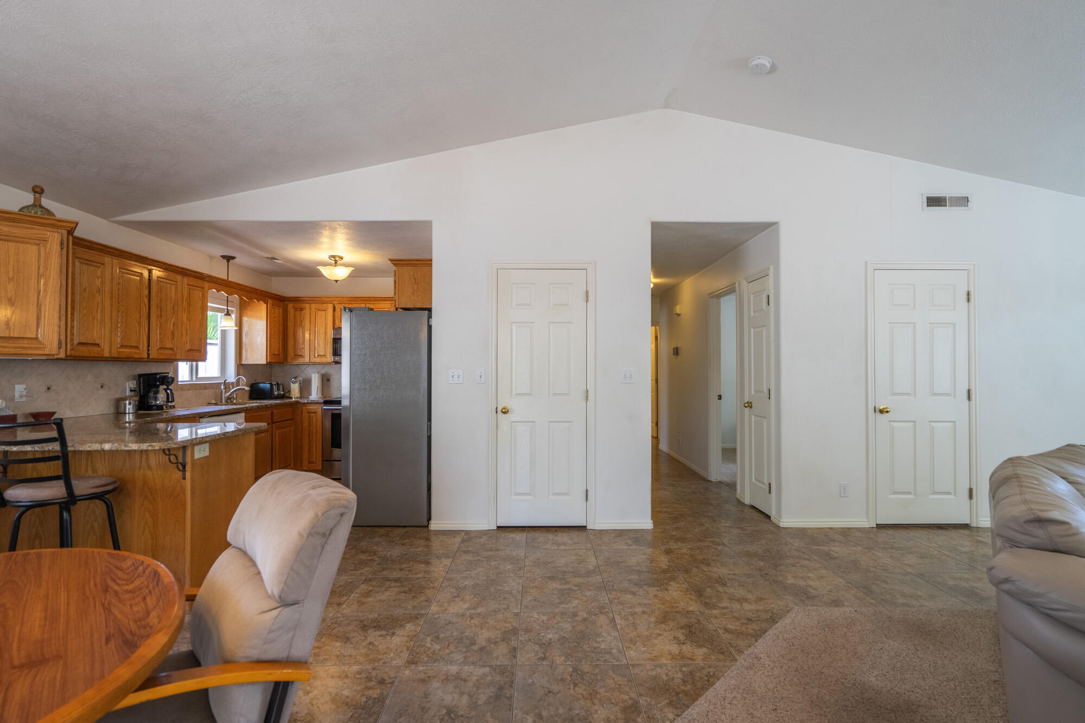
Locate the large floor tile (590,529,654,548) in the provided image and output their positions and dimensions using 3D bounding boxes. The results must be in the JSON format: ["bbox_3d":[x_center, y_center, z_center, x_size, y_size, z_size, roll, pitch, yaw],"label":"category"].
[{"bbox_3d":[0.594,1.311,3.788,0.471,0.010,0.443,0,-1,0],"label":"large floor tile"}]

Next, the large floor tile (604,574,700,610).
[{"bbox_3d":[0.611,1.326,2.937,0.481,0.010,0.481,0,-1,0],"label":"large floor tile"}]

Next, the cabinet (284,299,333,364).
[{"bbox_3d":[-2.907,-0.353,6.398,0.600,0.763,0.320,0,-1,0],"label":"cabinet"}]

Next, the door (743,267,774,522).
[{"bbox_3d":[1.933,0.287,4.521,0.040,2.032,0.452,0,-1,0],"label":"door"}]

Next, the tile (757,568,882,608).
[{"bbox_3d":[1.548,1.297,2.872,0.471,0.010,0.464,0,-1,0],"label":"tile"}]

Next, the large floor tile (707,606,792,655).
[{"bbox_3d":[1.086,1.317,2.466,0.457,0.010,0.462,0,-1,0],"label":"large floor tile"}]

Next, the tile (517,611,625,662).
[{"bbox_3d":[0.131,1.310,2.444,0.474,0.012,0.474,0,-1,0],"label":"tile"}]

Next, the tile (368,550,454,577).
[{"bbox_3d":[-0.844,1.337,3.411,0.481,0.010,0.481,0,-1,0],"label":"tile"}]

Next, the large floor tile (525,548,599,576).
[{"bbox_3d":[0.124,1.325,3.402,0.474,0.012,0.474,0,-1,0],"label":"large floor tile"}]

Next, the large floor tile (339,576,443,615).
[{"bbox_3d":[-0.821,1.298,2.857,0.471,0.010,0.464,0,-1,0],"label":"large floor tile"}]

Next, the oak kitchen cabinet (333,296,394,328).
[{"bbox_3d":[-2.140,-0.588,6.313,0.775,0.365,0.320,0,-1,0],"label":"oak kitchen cabinet"}]

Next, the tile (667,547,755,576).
[{"bbox_3d":[1.071,1.304,3.335,0.471,0.010,0.464,0,-1,0],"label":"tile"}]

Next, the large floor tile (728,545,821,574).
[{"bbox_3d":[1.545,1.304,3.338,0.471,0.010,0.464,0,-1,0],"label":"large floor tile"}]

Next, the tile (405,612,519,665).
[{"bbox_3d":[-0.344,1.291,2.393,0.471,0.010,0.464,0,-1,0],"label":"tile"}]

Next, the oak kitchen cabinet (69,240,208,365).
[{"bbox_3d":[-3.282,-0.390,4.071,0.320,0.775,1.390,0,-1,0],"label":"oak kitchen cabinet"}]

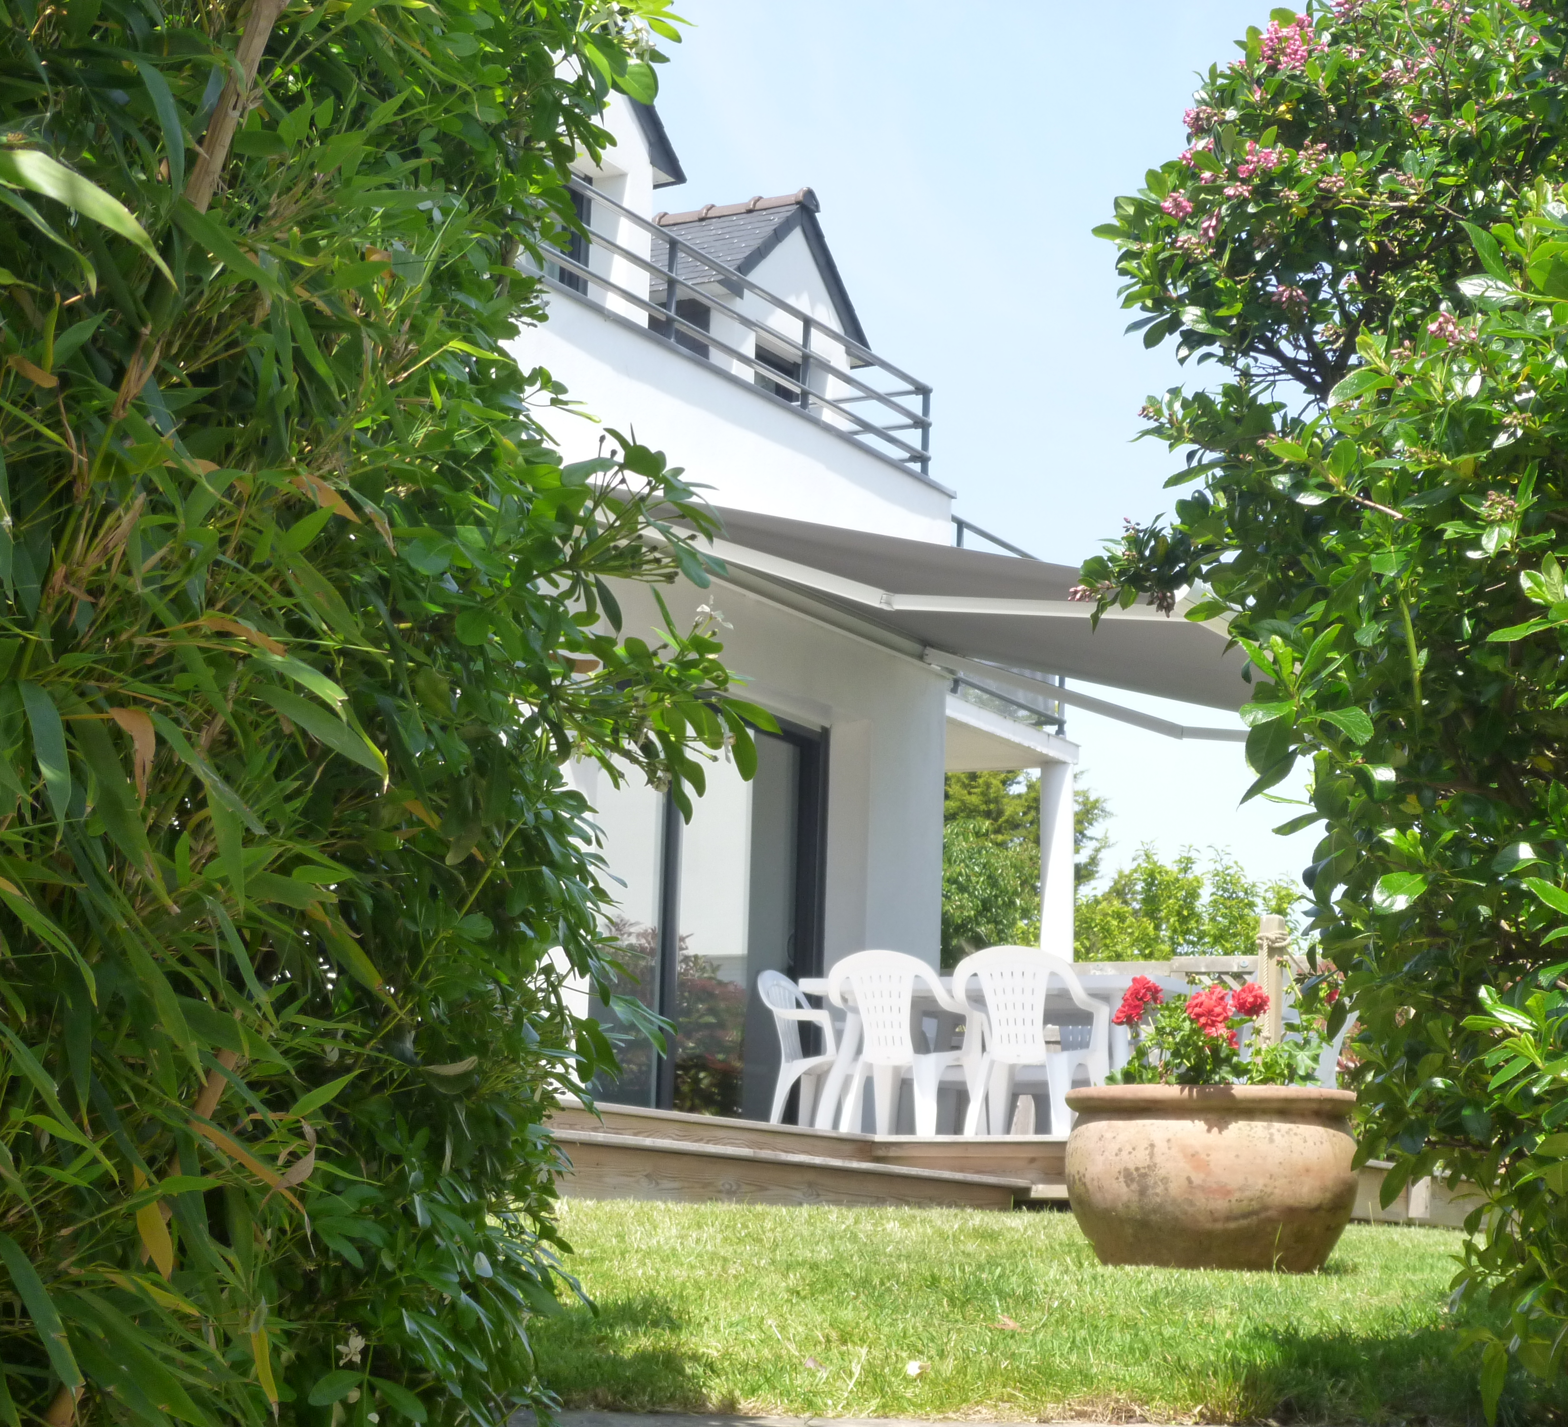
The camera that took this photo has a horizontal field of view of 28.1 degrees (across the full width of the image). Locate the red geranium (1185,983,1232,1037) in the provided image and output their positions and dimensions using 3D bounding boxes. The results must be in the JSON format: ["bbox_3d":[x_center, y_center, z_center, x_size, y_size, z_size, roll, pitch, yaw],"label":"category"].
[{"bbox_3d":[0.768,0.538,5.670,0.084,0.091,0.082,0,-11,8],"label":"red geranium"}]

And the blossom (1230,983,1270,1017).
[{"bbox_3d":[0.855,0.526,5.750,0.070,0.061,0.060,0,-11,8],"label":"blossom"}]

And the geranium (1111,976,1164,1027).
[{"bbox_3d":[0.649,0.525,5.720,0.093,0.089,0.081,0,-11,7],"label":"geranium"}]

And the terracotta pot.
[{"bbox_3d":[0.783,0.865,5.750,0.533,0.328,0.533,0,-11,8],"label":"terracotta pot"}]

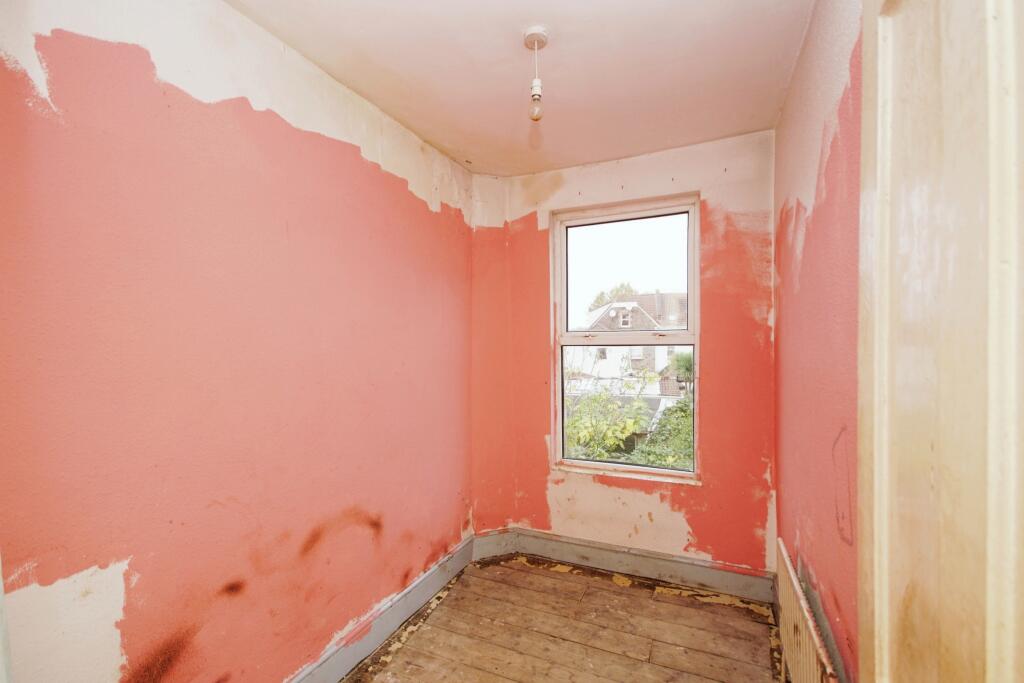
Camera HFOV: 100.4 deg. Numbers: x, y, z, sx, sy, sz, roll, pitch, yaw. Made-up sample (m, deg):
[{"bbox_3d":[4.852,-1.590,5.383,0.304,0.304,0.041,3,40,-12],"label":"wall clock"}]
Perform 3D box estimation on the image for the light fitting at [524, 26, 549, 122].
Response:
[{"bbox_3d":[0.087,-0.933,1.510,0.081,0.302,0.081,0,0,0],"label":"light fitting"}]

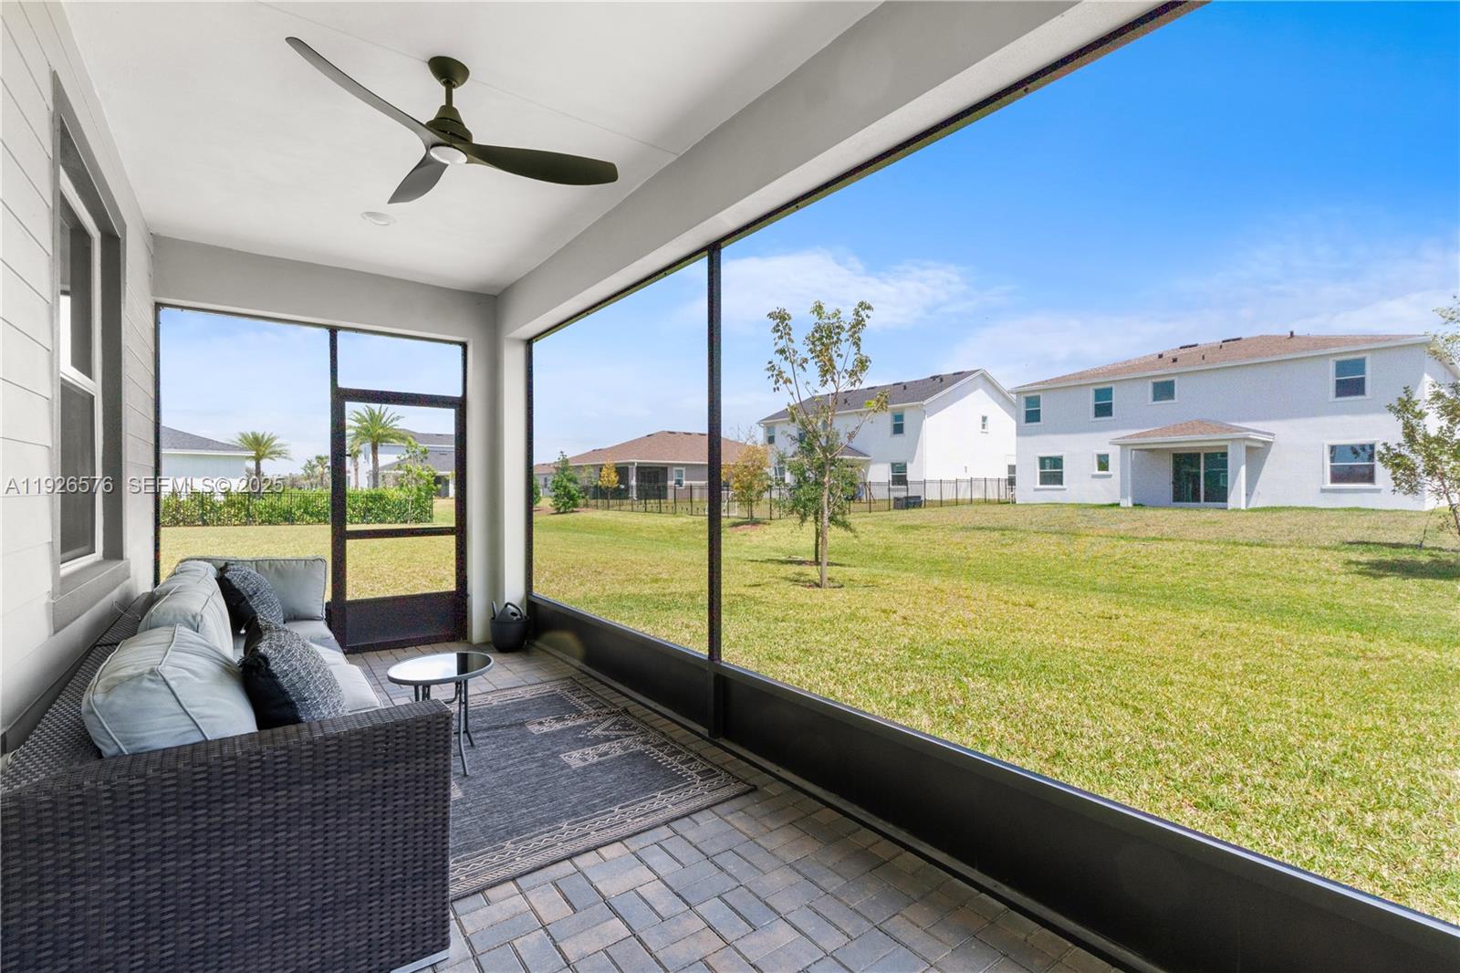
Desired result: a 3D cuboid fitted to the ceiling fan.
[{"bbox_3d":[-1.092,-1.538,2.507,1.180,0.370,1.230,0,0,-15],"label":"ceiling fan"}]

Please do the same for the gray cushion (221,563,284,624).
[{"bbox_3d":[-2.760,0.680,3.580,0.170,0.450,0.460,-32,19,-34],"label":"gray cushion"}]

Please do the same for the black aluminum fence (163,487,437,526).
[{"bbox_3d":[-19.700,1.070,28.600,10.800,1.440,0.060,0,0,-42],"label":"black aluminum fence"}]

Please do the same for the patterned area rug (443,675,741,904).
[{"bbox_3d":[-1.138,1.338,3.016,1.600,0.012,2.030,0,0,-37],"label":"patterned area rug"}]

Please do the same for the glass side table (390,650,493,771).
[{"bbox_3d":[-1.379,1.101,2.914,0.460,0.485,0.460,0,0,-38],"label":"glass side table"}]

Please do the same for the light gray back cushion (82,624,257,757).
[{"bbox_3d":[-1.591,0.672,1.814,0.220,0.470,0.710,-27,17,-35],"label":"light gray back cushion"}]

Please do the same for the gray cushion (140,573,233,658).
[{"bbox_3d":[-2.079,0.660,2.359,0.210,0.460,0.710,-18,11,-37],"label":"gray cushion"}]

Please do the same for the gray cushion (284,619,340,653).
[{"bbox_3d":[-2.781,0.947,3.614,0.680,0.120,0.760,0,0,-38],"label":"gray cushion"}]

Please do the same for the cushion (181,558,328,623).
[{"bbox_3d":[-3.039,0.673,3.907,0.740,0.440,0.180,0,-12,-38],"label":"cushion"}]

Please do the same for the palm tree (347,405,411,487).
[{"bbox_3d":[-23.100,-1.900,40.000,4.200,6.800,4.200,0,0,0],"label":"palm tree"}]

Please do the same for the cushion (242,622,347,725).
[{"bbox_3d":[-1.496,0.692,2.106,0.180,0.450,0.460,-30,18,-35],"label":"cushion"}]

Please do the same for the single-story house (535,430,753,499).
[{"bbox_3d":[-4.380,-2.170,60.214,21.000,6.400,15.800,0,0,-38],"label":"single-story house"}]

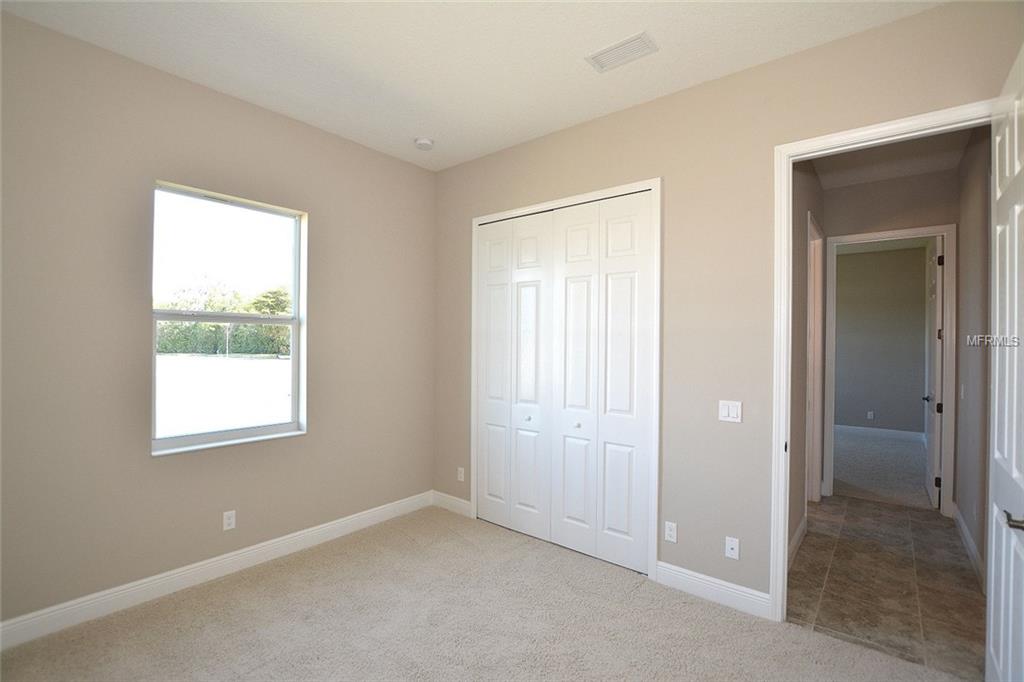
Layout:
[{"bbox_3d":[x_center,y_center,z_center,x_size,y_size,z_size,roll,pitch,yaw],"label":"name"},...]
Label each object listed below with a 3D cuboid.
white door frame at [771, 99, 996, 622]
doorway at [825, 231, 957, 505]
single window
[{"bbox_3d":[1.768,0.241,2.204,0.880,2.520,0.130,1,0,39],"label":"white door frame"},{"bbox_3d":[3.476,0.266,4.229,0.915,2.520,0.130,1,0,39],"label":"doorway"},{"bbox_3d":[-1.775,-0.128,2.930,0.110,1.550,0.885,1,0,39],"label":"single window"}]

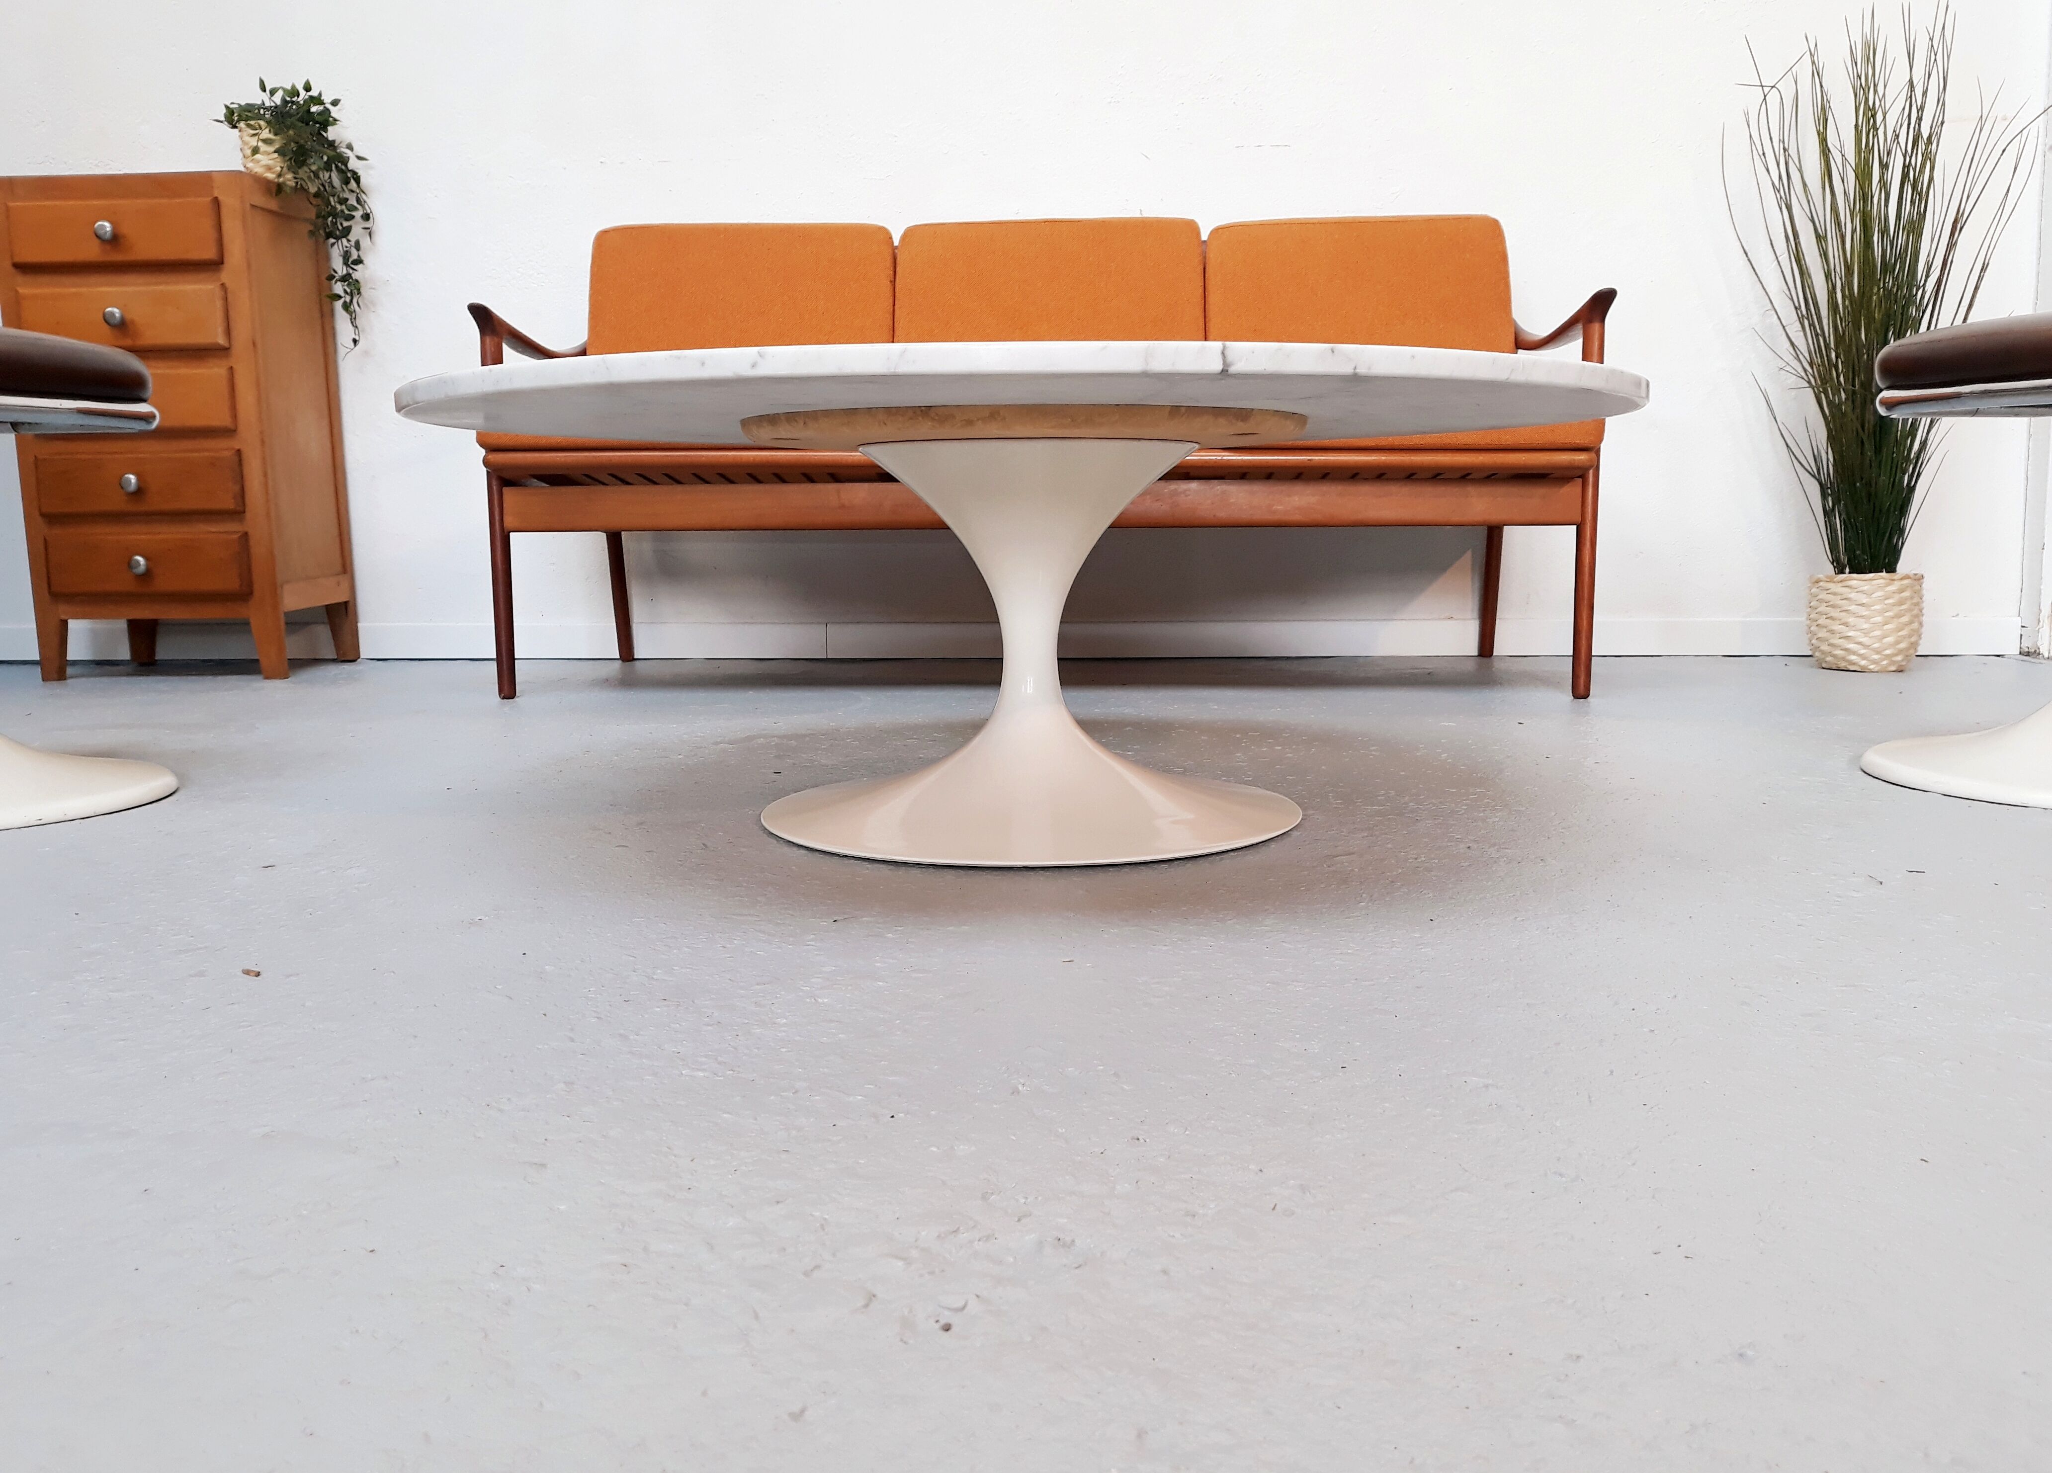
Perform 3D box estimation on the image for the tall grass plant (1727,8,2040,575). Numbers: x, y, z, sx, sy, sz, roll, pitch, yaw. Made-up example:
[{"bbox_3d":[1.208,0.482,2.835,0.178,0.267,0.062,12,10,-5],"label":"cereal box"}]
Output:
[{"bbox_3d":[1.511,-0.767,2.797,0.557,0.974,0.507,0,8,3],"label":"tall grass plant"}]

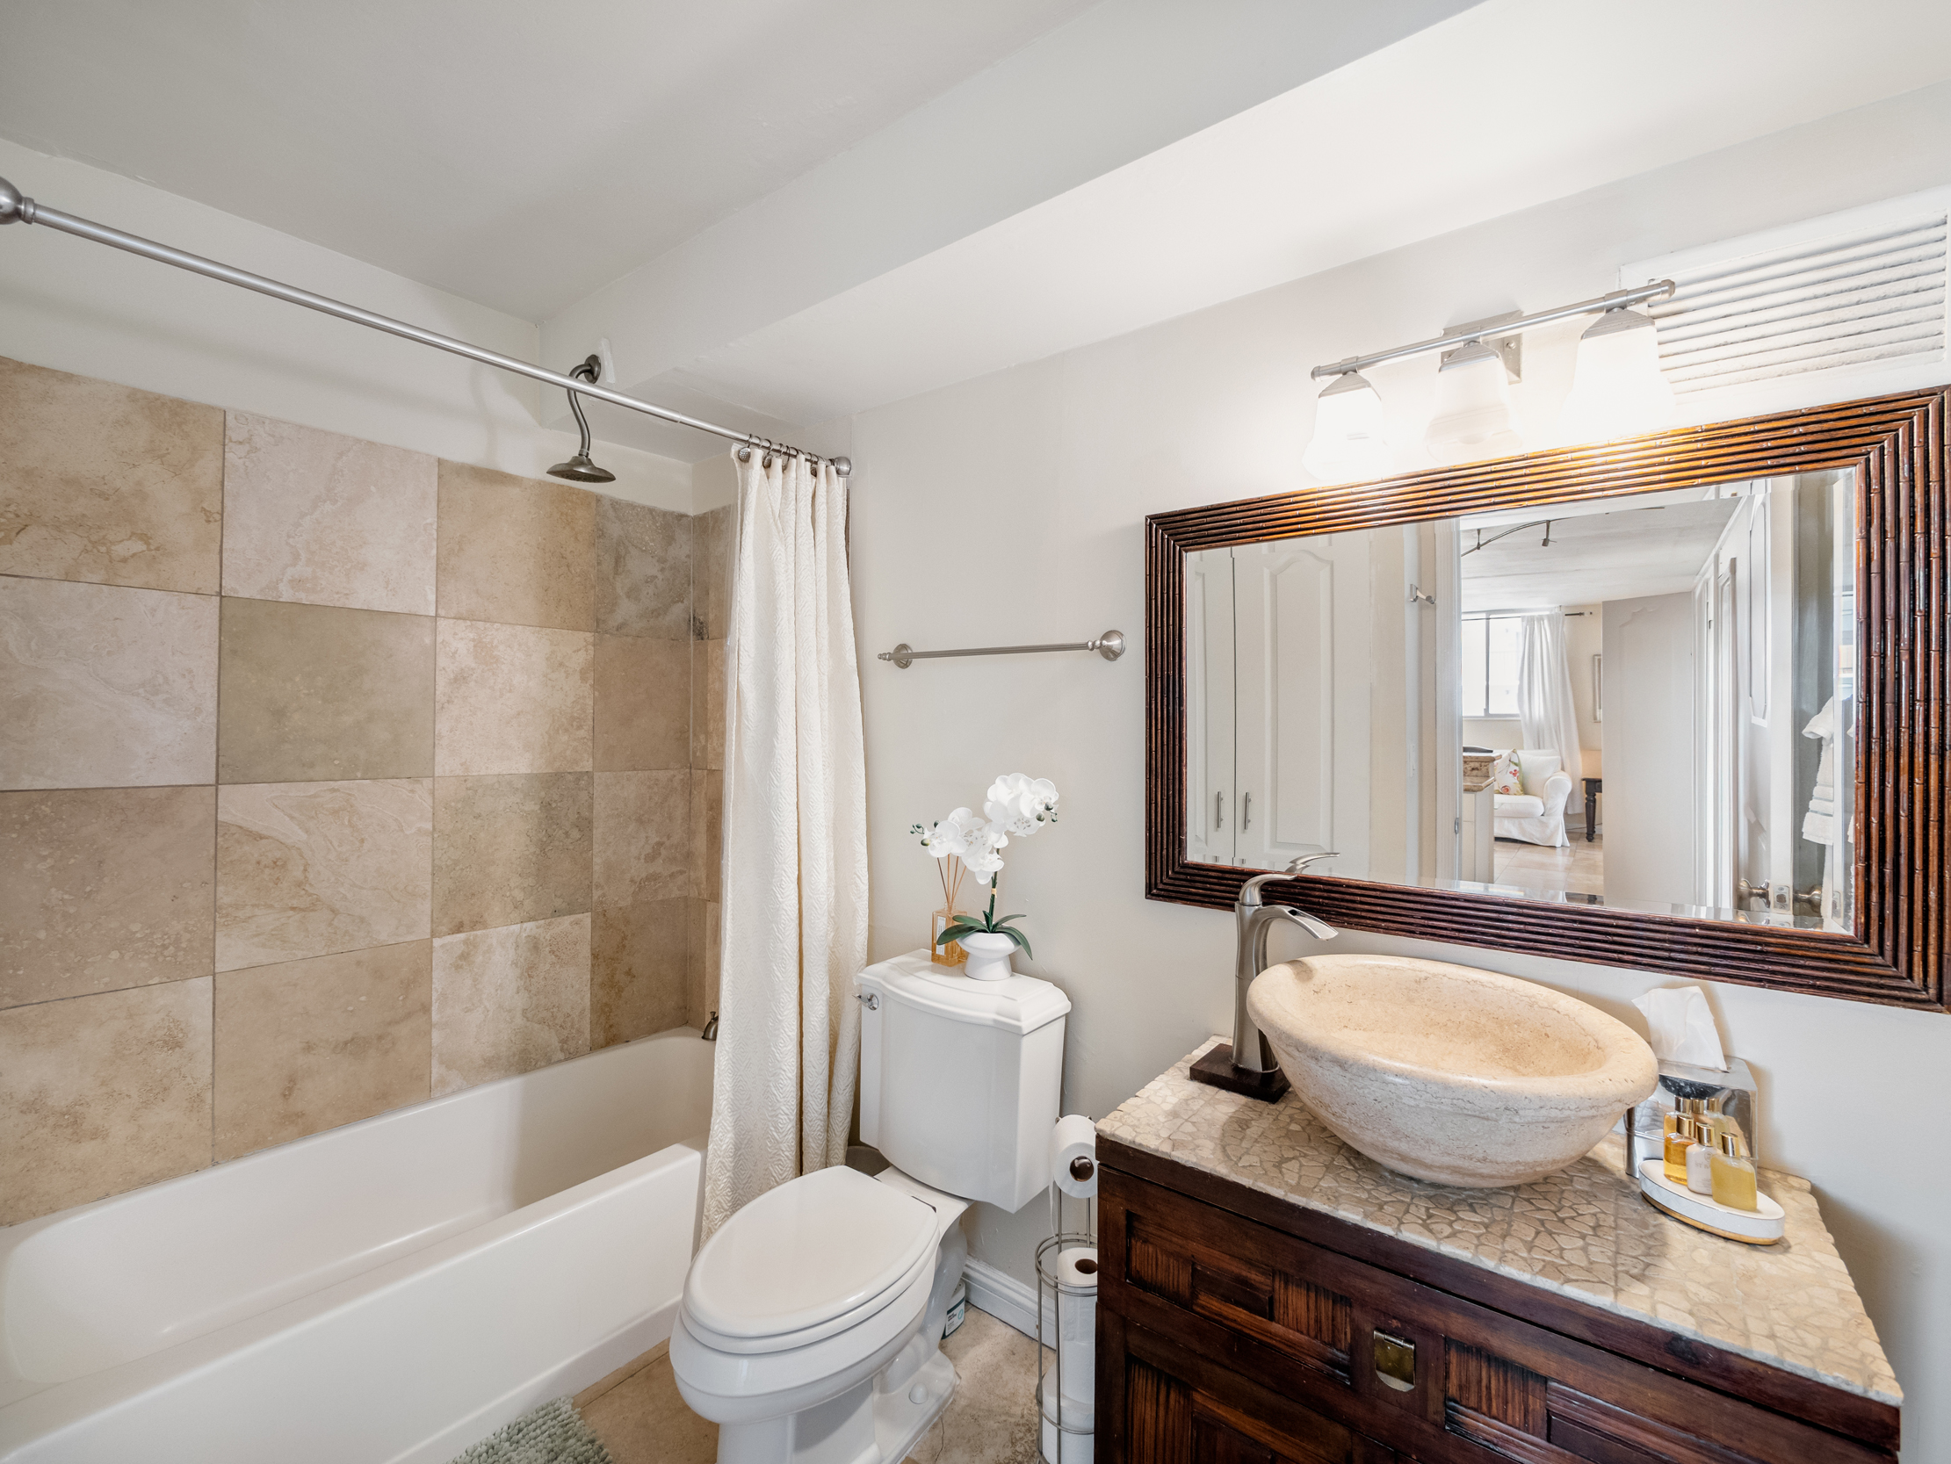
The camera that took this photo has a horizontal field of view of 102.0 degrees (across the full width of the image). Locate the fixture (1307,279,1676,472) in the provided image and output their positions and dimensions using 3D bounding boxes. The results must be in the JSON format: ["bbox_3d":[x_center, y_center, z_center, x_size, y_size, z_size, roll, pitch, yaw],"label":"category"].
[{"bbox_3d":[0.789,-0.561,1.253,0.485,0.220,0.150,0,0,35],"label":"fixture"}]

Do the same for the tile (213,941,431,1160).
[{"bbox_3d":[-1.526,0.734,1.871,0.012,0.408,0.402,0,0,42],"label":"tile"}]

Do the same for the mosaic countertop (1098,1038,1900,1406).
[{"bbox_3d":[0.674,0.626,1.174,0.844,0.012,0.455,0,0,38],"label":"mosaic countertop"}]

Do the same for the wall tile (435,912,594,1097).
[{"bbox_3d":[-1.282,0.745,2.206,0.012,0.411,0.399,0,0,41],"label":"wall tile"}]

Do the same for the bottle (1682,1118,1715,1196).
[{"bbox_3d":[0.941,0.548,1.015,0.039,0.083,0.026,0,0,35],"label":"bottle"}]

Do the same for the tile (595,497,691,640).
[{"bbox_3d":[-1.017,-0.492,2.433,0.012,0.401,0.302,0,0,42],"label":"tile"}]

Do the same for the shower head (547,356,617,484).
[{"bbox_3d":[-1.006,-0.812,1.987,0.175,0.355,0.155,0,0,35],"label":"shower head"}]

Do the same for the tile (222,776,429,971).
[{"bbox_3d":[-1.522,0.323,1.872,0.012,0.414,0.402,0,0,42],"label":"tile"}]

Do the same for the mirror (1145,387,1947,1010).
[{"bbox_3d":[0.797,-0.046,1.312,1.070,0.787,0.040,0,0,35],"label":"mirror"}]

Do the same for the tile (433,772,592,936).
[{"bbox_3d":[-1.278,0.328,2.207,0.012,0.418,0.399,0,0,41],"label":"tile"}]

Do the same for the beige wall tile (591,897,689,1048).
[{"bbox_3d":[-1.031,0.733,2.437,0.015,0.408,0.301,0,0,40],"label":"beige wall tile"}]

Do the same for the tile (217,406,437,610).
[{"bbox_3d":[-1.508,-0.495,1.864,0.015,0.408,0.402,0,0,40],"label":"tile"}]

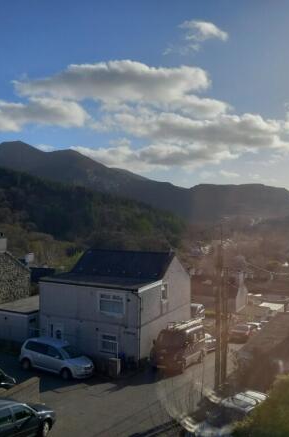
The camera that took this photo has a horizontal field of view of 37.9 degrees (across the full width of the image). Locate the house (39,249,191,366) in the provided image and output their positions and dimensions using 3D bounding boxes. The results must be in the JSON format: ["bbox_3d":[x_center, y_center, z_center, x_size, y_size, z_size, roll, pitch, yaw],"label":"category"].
[{"bbox_3d":[-1.777,5.260,28.422,7.600,6.100,7.100,0,1,30],"label":"house"}]

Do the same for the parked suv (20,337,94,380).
[{"bbox_3d":[-4.828,7.495,23.117,4.420,1.660,1.800,1,1,29],"label":"parked suv"}]

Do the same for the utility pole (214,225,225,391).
[{"bbox_3d":[3.615,4.349,20.371,0.300,8.000,0.300,1,1,30],"label":"utility pole"}]

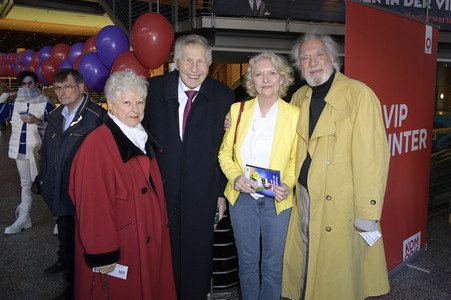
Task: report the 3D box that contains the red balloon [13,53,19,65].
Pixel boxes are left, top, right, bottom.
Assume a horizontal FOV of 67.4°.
[{"bbox_3d":[-5.512,-2.383,9.000,0.280,0.350,0.280,-1,9,0],"label":"red balloon"}]

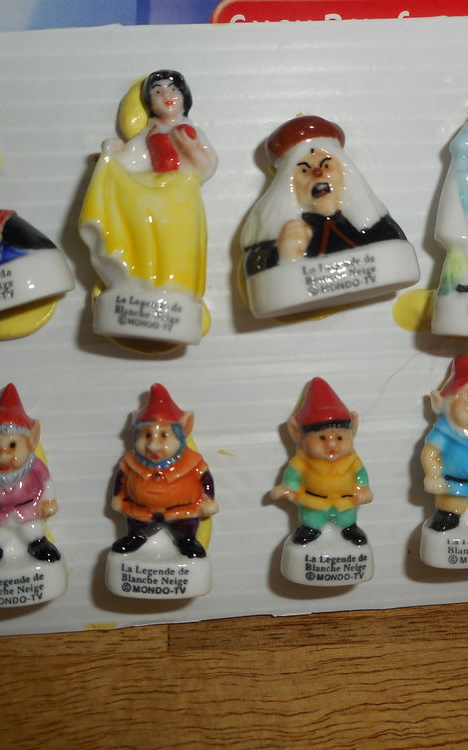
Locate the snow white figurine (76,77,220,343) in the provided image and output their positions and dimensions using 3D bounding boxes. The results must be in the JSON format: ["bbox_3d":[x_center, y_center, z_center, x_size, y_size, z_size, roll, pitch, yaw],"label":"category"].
[{"bbox_3d":[-0.014,-0.026,0.114,0.021,0.041,0.014,4,9,-6],"label":"snow white figurine"}]

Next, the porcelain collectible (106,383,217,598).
[{"bbox_3d":[-0.012,0.019,0.121,0.019,0.035,0.013,0,9,-2],"label":"porcelain collectible"}]

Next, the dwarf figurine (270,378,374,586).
[{"bbox_3d":[0.013,0.015,0.109,0.016,0.029,0.011,-4,8,-4],"label":"dwarf figurine"}]

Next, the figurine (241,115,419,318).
[{"bbox_3d":[0.014,-0.026,0.115,0.026,0.030,0.012,-8,10,-1],"label":"figurine"}]

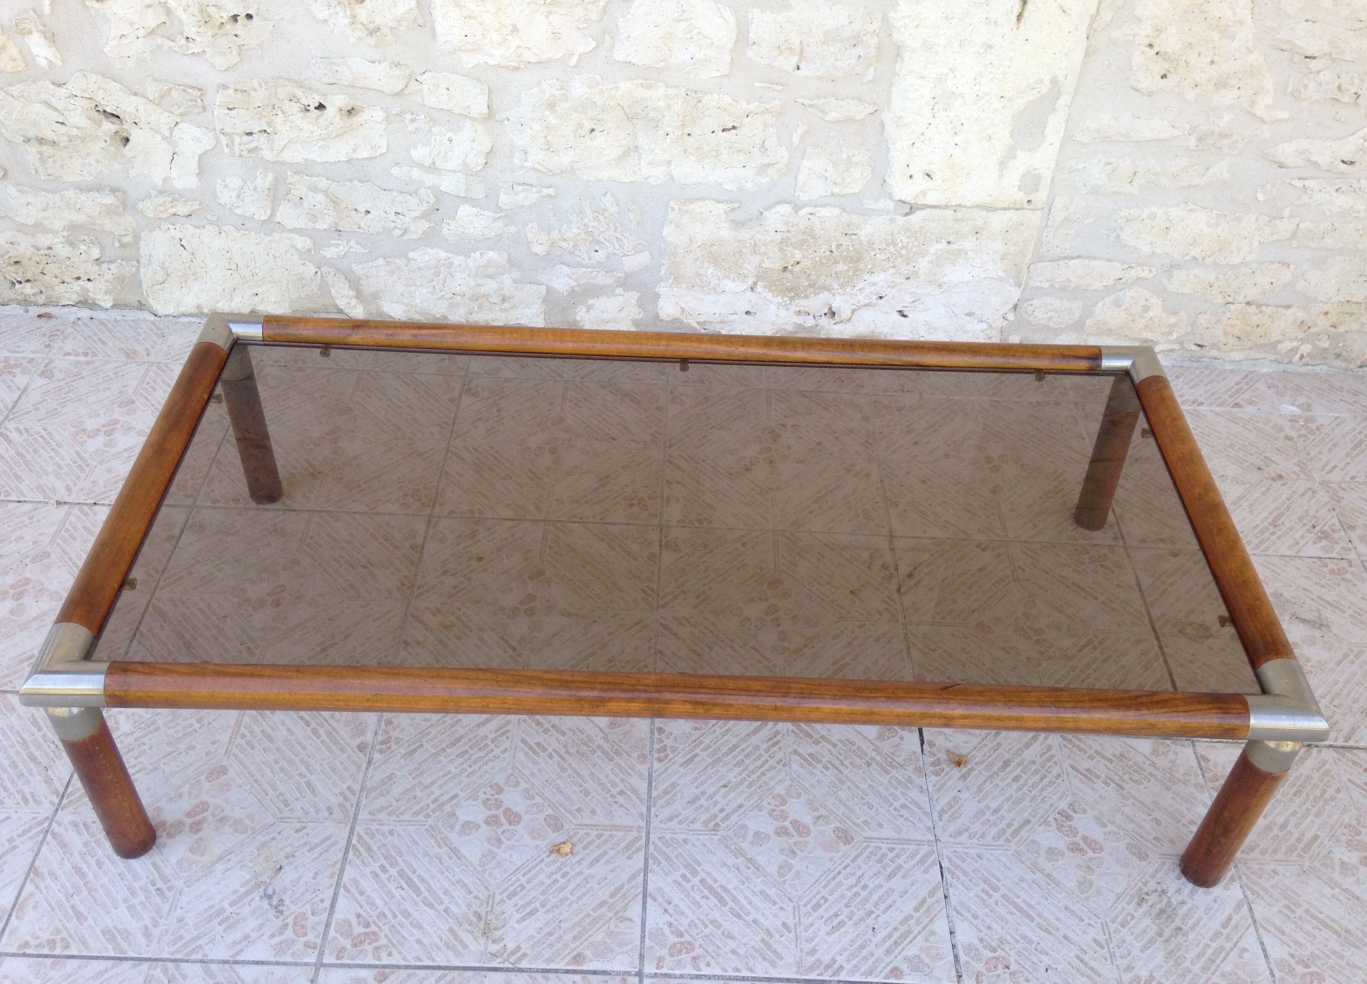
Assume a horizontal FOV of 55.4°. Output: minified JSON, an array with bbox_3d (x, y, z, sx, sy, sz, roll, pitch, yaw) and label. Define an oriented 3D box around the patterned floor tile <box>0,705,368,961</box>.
[{"bbox_3d":[-0.560,0.386,1.529,0.340,0.010,0.349,2,41,-1],"label":"patterned floor tile"}]

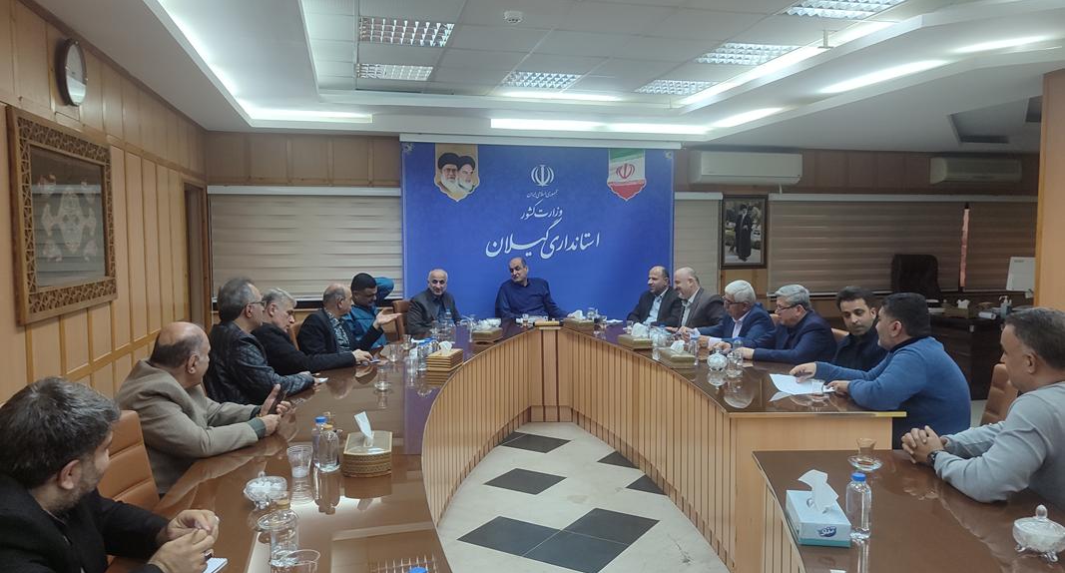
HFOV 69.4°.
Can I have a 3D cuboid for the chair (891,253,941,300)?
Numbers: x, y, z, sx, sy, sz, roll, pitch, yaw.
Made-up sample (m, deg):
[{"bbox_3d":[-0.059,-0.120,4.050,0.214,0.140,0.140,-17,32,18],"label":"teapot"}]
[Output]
[{"bbox_3d":[4.286,0.373,8.630,0.640,1.300,0.660,0,4,-6],"label":"chair"}]

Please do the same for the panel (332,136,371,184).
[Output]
[{"bbox_3d":[-1.903,-1.343,8.062,0.386,0.470,0.030,-1,4,-13],"label":"panel"}]

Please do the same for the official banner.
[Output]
[{"bbox_3d":[0.121,-0.496,8.430,3.031,2.050,0.050,-1,4,-13],"label":"official banner"}]

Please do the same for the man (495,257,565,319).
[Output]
[{"bbox_3d":[-0.030,0.419,7.526,0.600,1.340,0.750,0,4,-5],"label":"man"}]

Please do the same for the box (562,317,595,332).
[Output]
[{"bbox_3d":[0.397,0.324,6.649,0.270,0.090,0.155,1,4,9],"label":"box"}]

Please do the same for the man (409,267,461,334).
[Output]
[{"bbox_3d":[-0.741,0.507,6.349,0.600,1.290,0.720,-2,4,-36],"label":"man"}]

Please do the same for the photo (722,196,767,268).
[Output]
[{"bbox_3d":[2.502,-0.639,9.076,0.579,0.834,0.040,-1,4,-13],"label":"photo"}]

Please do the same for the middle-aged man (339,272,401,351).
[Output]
[{"bbox_3d":[-1.076,0.553,5.561,0.750,1.290,0.620,1,4,20],"label":"middle-aged man"}]

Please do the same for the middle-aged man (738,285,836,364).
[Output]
[{"bbox_3d":[1.684,0.611,5.052,0.700,1.270,0.520,-1,4,-12],"label":"middle-aged man"}]

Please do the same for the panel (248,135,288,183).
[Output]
[{"bbox_3d":[-2.616,-1.259,7.606,0.376,0.460,0.025,-1,3,-13],"label":"panel"}]

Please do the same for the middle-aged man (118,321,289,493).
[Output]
[{"bbox_3d":[-1.117,0.738,2.775,0.740,1.250,0.580,-1,4,-23],"label":"middle-aged man"}]

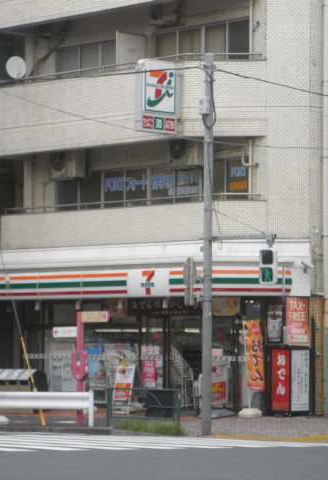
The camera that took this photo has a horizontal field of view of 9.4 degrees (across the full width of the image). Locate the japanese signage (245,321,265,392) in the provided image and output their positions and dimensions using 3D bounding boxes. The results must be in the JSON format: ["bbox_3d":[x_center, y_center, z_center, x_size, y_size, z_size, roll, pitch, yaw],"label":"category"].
[{"bbox_3d":[1.907,2.429,41.700,0.430,1.500,0.100,0,-3,14],"label":"japanese signage"}]

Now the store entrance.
[{"bbox_3d":[0.534,2.661,43.286,2.902,2.065,0.300,-2,-4,40],"label":"store entrance"}]

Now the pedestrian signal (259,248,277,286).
[{"bbox_3d":[1.874,0.484,35.800,0.330,0.630,0.130,-3,-4,42],"label":"pedestrian signal"}]

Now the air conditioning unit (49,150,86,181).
[{"bbox_3d":[-2.231,-1.747,46.400,0.310,0.620,0.860,3,-4,-42],"label":"air conditioning unit"}]

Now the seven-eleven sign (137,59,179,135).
[{"bbox_3d":[-0.129,-3.072,42.900,1.000,1.560,0.210,3,-4,-42],"label":"seven-eleven sign"}]

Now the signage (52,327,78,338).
[{"bbox_3d":[-1.960,1.844,39.796,0.800,0.219,0.060,-3,-4,44],"label":"signage"}]

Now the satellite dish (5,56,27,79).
[{"bbox_3d":[-3.452,-4.036,46.800,0.490,0.540,0.280,1,-15,-12],"label":"satellite dish"}]

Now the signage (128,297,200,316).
[{"bbox_3d":[0.013,1.461,43.861,2.274,0.439,0.060,-3,-4,44],"label":"signage"}]

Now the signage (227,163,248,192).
[{"bbox_3d":[1.574,-1.320,42.515,0.600,0.620,0.050,-3,-4,44],"label":"signage"}]

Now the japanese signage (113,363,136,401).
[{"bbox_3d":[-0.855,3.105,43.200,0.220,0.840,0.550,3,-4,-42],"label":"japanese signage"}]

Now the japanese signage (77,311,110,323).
[{"bbox_3d":[-1.379,1.514,39.253,0.933,0.216,0.060,-3,-4,44],"label":"japanese signage"}]

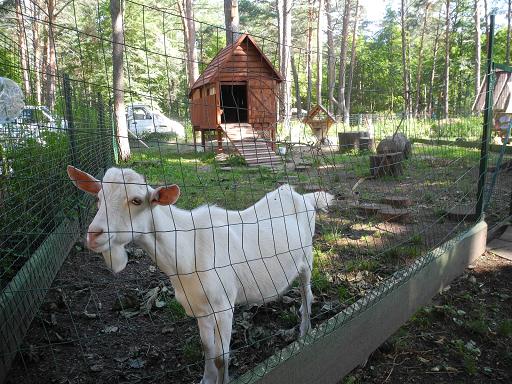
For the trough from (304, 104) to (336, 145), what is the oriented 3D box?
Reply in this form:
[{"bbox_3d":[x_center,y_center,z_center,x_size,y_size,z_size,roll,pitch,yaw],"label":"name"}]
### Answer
[{"bbox_3d":[2.215,-2.312,14.400,1.120,1.450,0.950,2,11,19],"label":"trough"}]

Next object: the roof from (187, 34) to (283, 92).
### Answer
[{"bbox_3d":[-0.676,-4.083,13.210,2.200,1.400,2.650,-5,11,-18],"label":"roof"}]

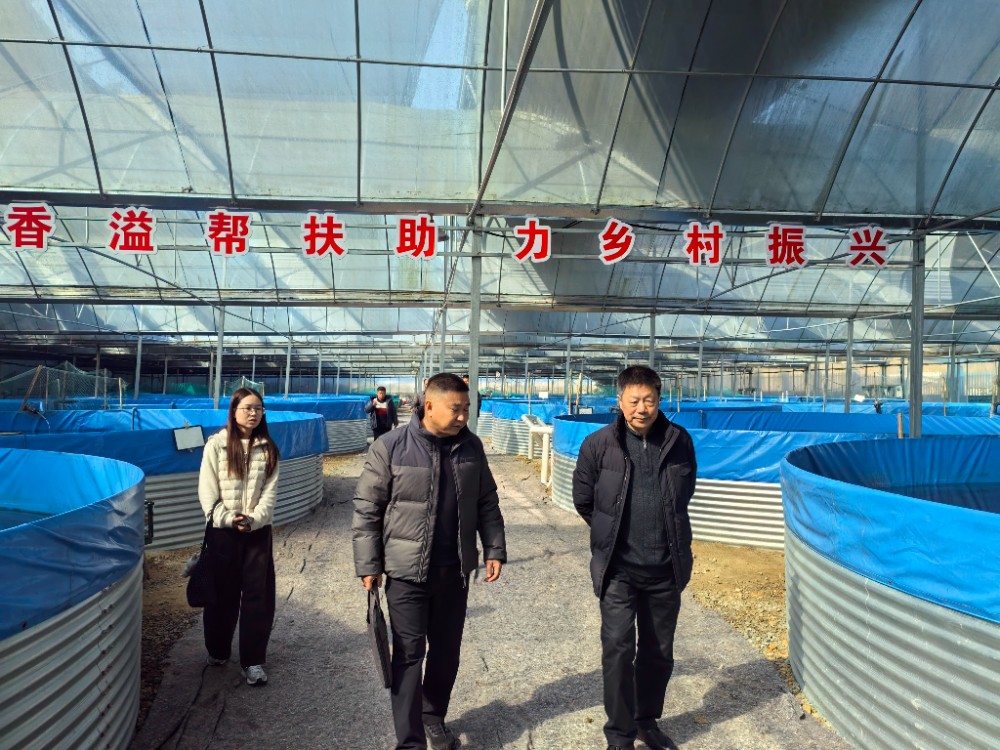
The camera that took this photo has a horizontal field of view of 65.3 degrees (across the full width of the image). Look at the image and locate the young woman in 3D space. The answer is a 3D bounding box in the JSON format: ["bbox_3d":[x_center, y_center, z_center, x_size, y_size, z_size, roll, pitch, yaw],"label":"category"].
[{"bbox_3d":[-1.495,0.885,4.458,0.480,1.630,0.400,1,-1,-23],"label":"young woman"}]

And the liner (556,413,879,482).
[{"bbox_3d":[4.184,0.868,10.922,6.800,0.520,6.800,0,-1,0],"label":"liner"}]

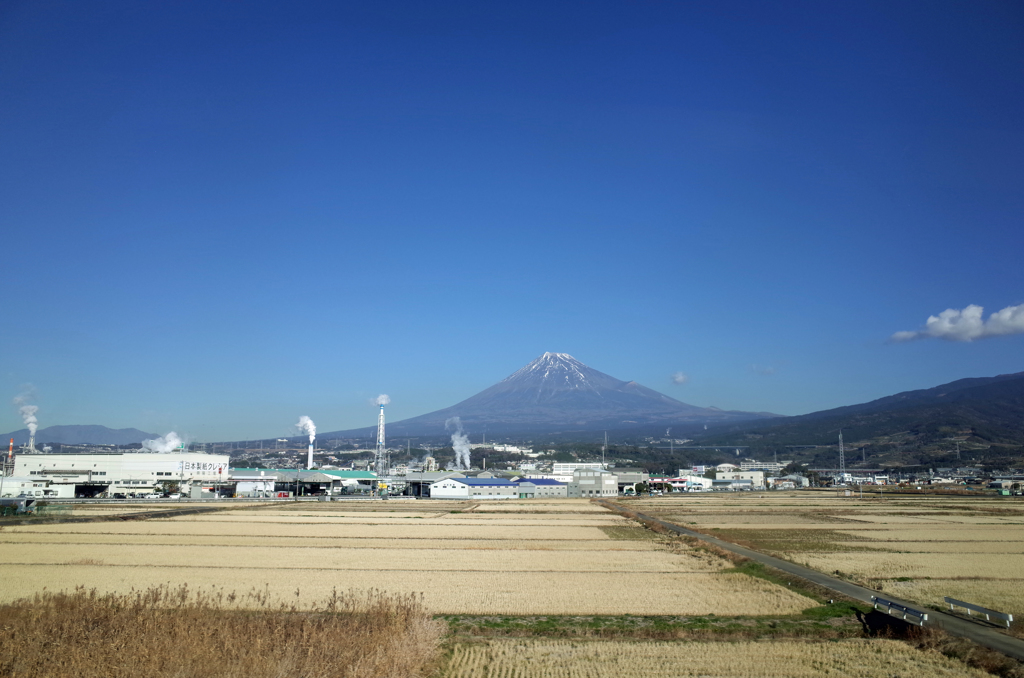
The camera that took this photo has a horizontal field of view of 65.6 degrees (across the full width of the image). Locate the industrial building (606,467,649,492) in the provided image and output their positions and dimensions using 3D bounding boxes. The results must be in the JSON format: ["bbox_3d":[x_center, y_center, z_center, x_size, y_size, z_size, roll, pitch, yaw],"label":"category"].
[{"bbox_3d":[54.680,66.190,368.750,15.200,12.050,14.880,-3,-10,20],"label":"industrial building"}]

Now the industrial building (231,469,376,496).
[{"bbox_3d":[-86.080,60.160,334.810,52.760,10.800,32.000,-1,-10,5],"label":"industrial building"}]

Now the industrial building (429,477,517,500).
[{"bbox_3d":[-14.180,58.080,309.470,20.930,7.360,27.080,-9,-14,43],"label":"industrial building"}]

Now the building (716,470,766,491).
[{"bbox_3d":[139.490,87.200,486.090,25.000,10.830,18.610,-4,-11,25],"label":"building"}]

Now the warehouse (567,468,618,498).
[{"bbox_3d":[35.260,62.110,343.690,16.410,11.560,14.540,-7,-12,35],"label":"warehouse"}]

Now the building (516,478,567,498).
[{"bbox_3d":[10.640,60.100,319.840,14.600,7.160,19.560,-9,-14,43],"label":"building"}]

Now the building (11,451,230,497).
[{"bbox_3d":[-148.850,52.760,307.430,65.230,15.430,37.340,-1,-10,10],"label":"building"}]

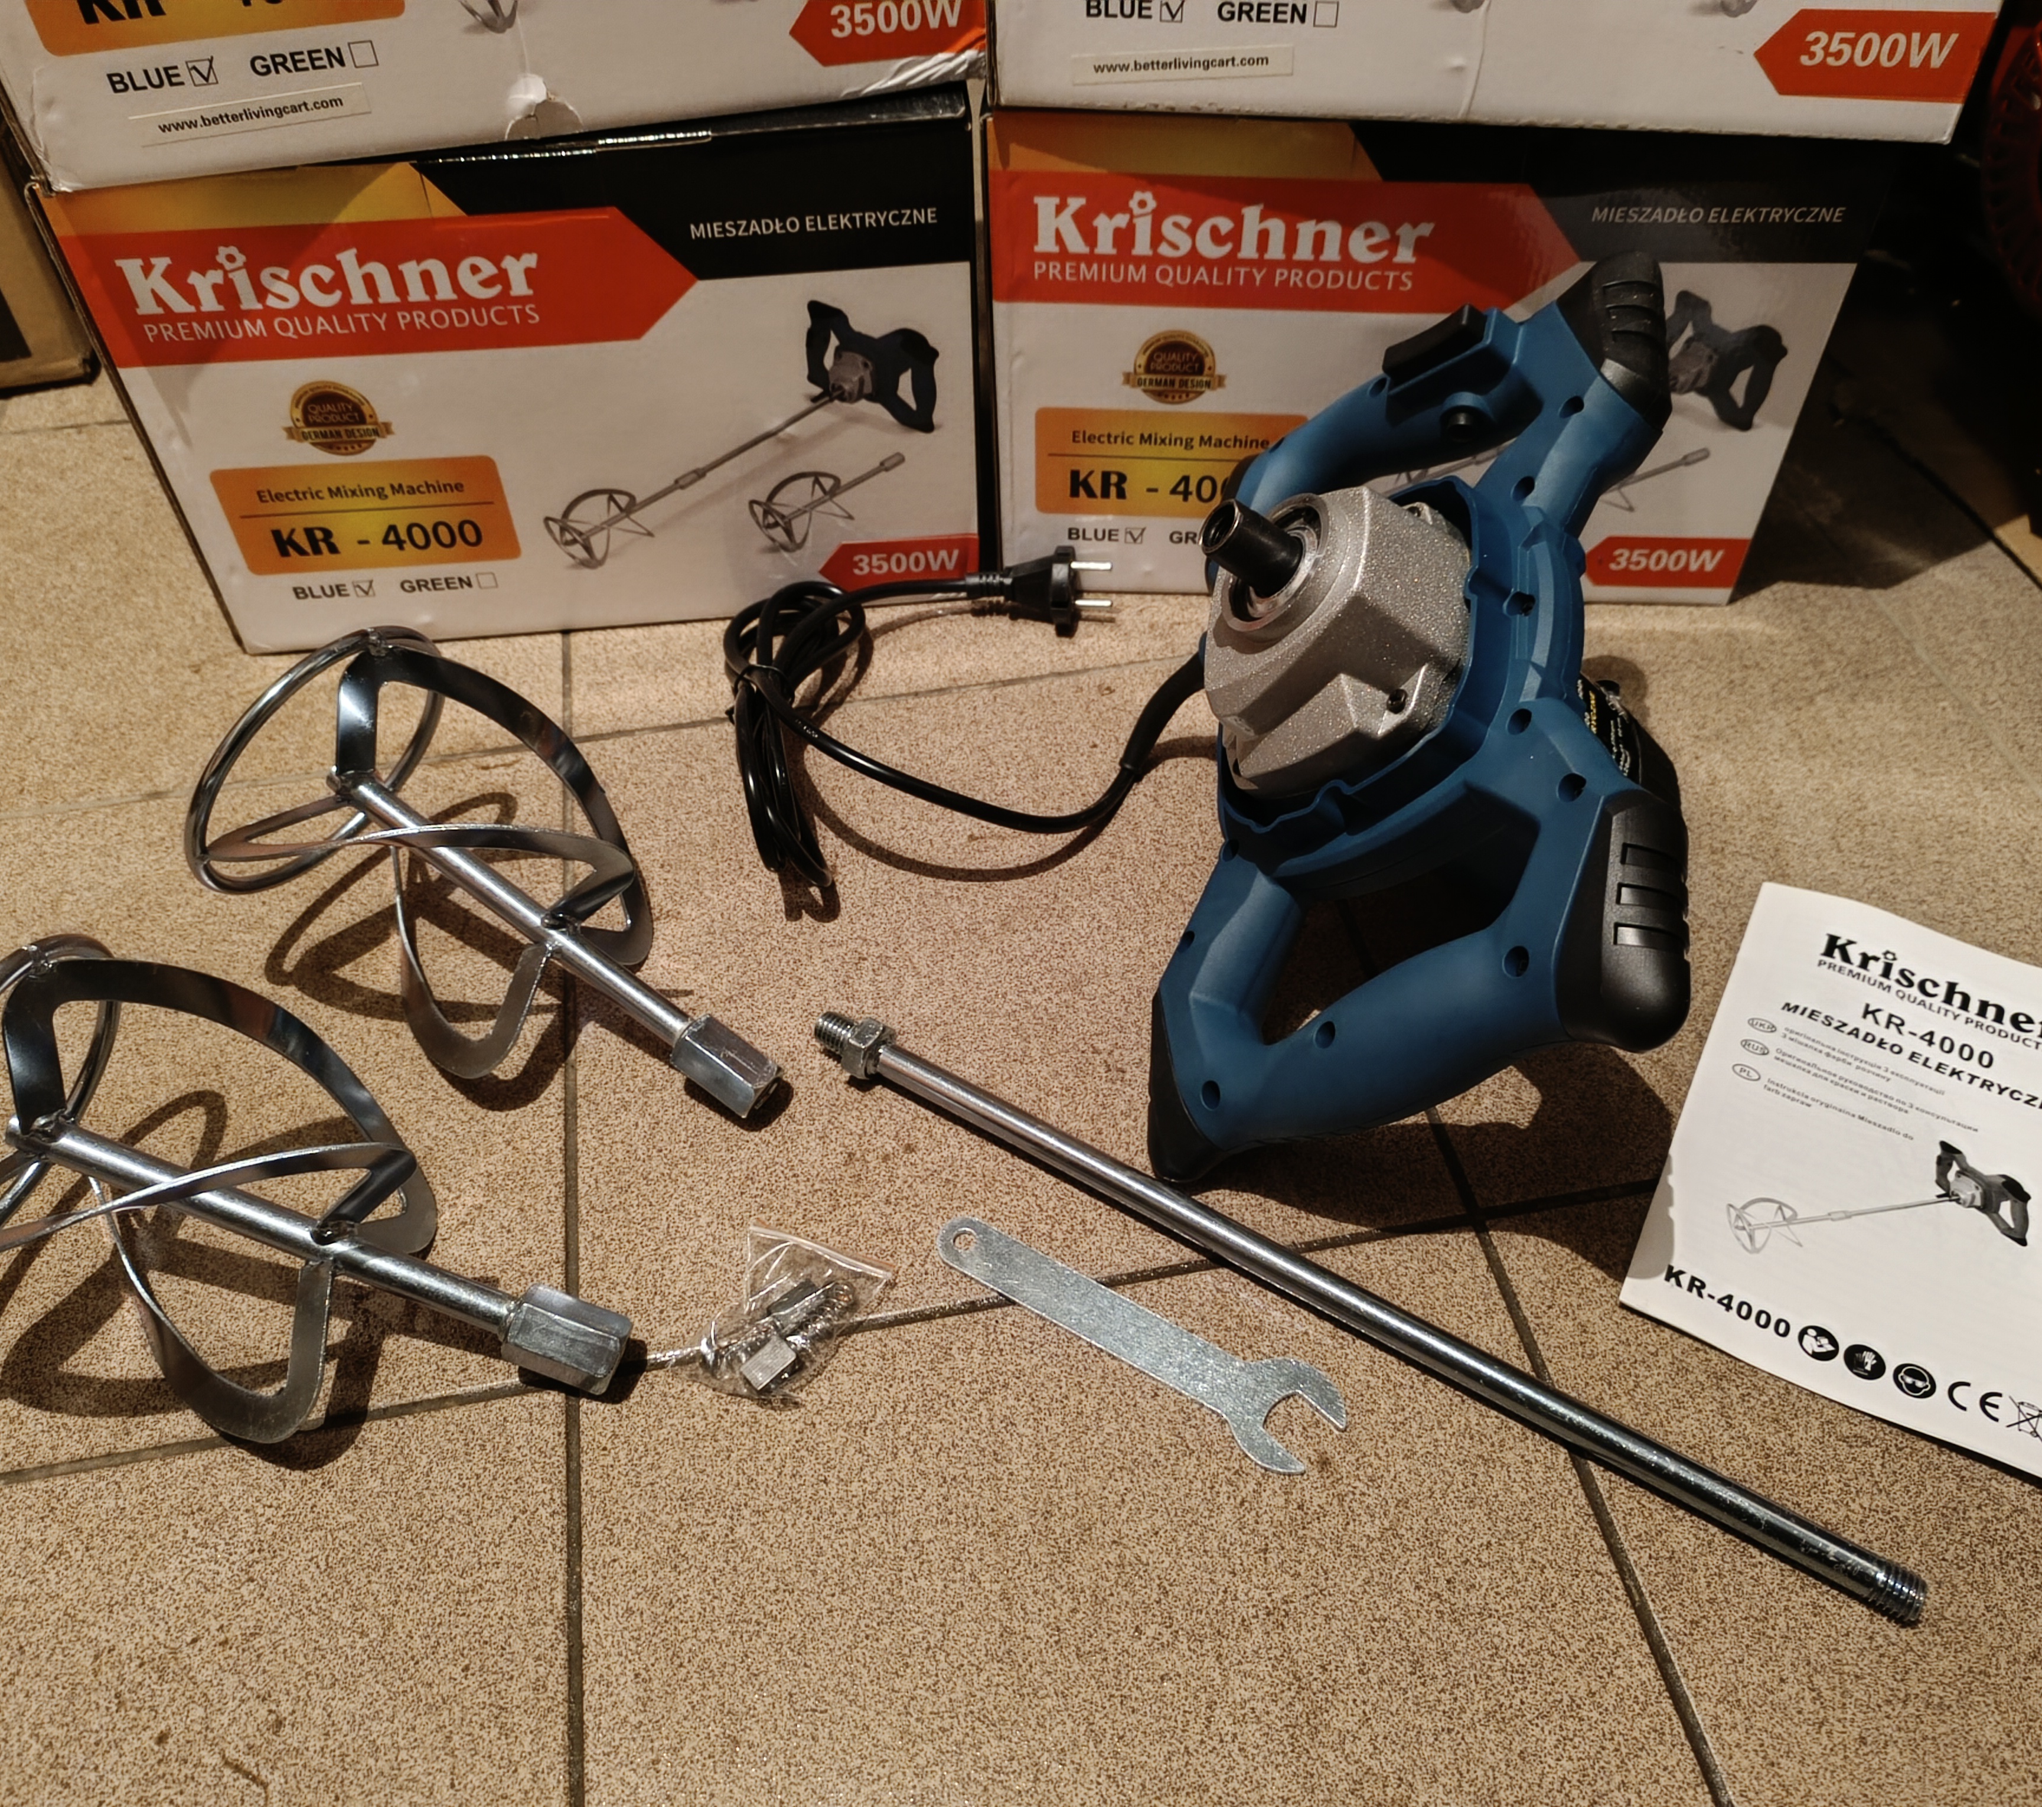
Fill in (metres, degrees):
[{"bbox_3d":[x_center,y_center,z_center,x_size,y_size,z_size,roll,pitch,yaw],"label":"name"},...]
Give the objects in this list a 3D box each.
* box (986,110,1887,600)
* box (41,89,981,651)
[{"bbox_3d":[0.167,-0.312,0.791,0.344,0.222,0.250,2,49,2],"label":"box"},{"bbox_3d":[-0.202,-0.297,0.784,0.344,0.222,0.250,-4,49,-3],"label":"box"}]

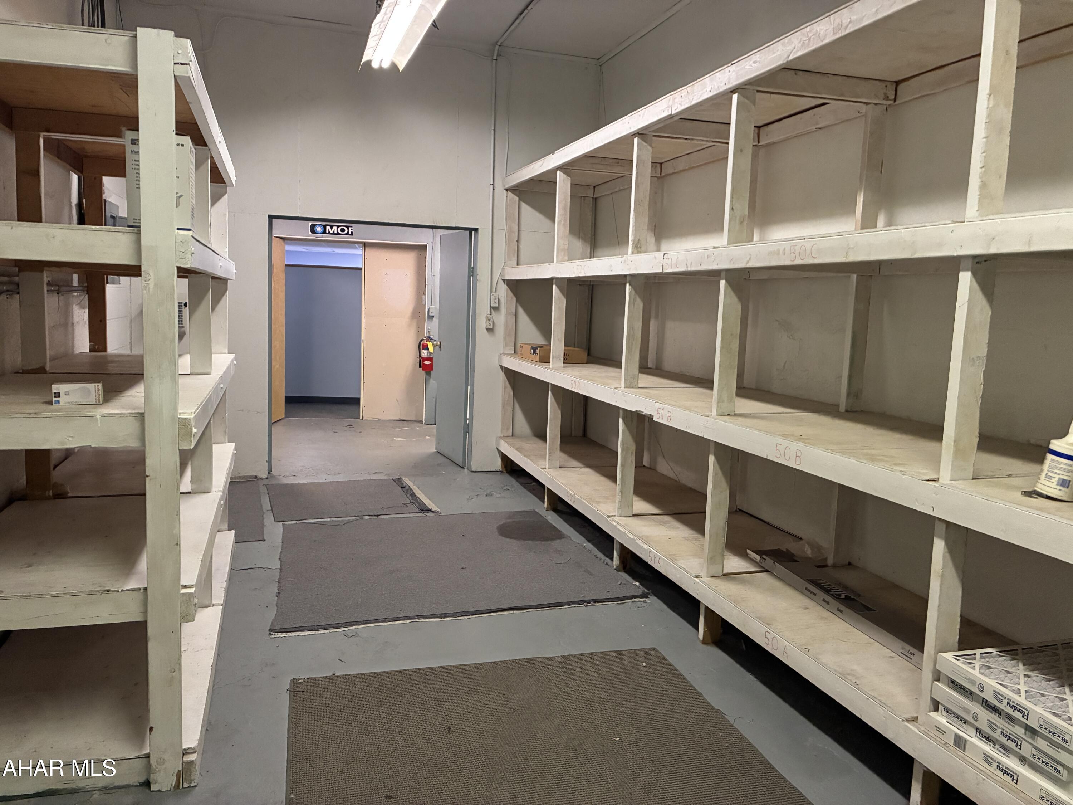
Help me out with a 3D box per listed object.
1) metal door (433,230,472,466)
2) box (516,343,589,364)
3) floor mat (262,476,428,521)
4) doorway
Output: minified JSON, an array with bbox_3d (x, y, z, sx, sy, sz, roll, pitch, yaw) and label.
[{"bbox_3d":[-0.775,-0.513,7.580,0.050,2.104,0.856,-1,8,-24],"label":"metal door"},{"bbox_3d":[0.124,-0.399,6.527,0.380,0.106,0.664,0,7,-15],"label":"box"},{"bbox_3d":[-1.452,0.716,6.101,1.064,0.012,1.126,-1,8,-21],"label":"floor mat"},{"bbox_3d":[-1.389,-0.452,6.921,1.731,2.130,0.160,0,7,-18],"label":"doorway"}]

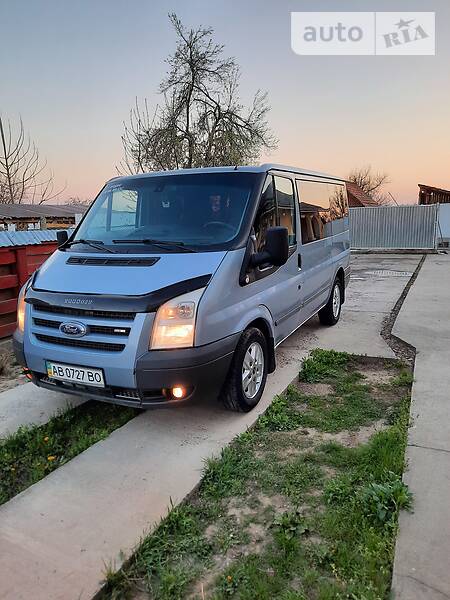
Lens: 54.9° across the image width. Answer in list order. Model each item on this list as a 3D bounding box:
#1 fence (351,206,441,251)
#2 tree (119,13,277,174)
[{"bbox_3d":[6.347,-2.773,16.741,3.350,1.650,0.060,3,12,24],"label":"fence"},{"bbox_3d":[-0.808,-4.738,13.323,4.620,7.360,4.390,-2,11,-3],"label":"tree"}]

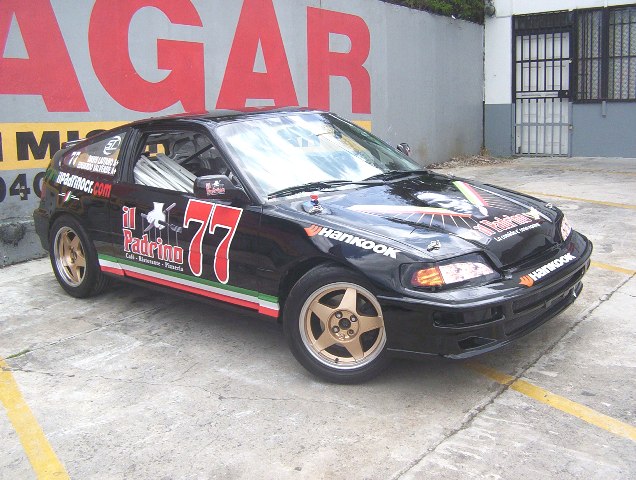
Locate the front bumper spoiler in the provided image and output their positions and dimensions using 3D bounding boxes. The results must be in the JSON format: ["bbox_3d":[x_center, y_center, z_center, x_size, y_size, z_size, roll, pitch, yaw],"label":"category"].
[{"bbox_3d":[0.954,0.216,3.465,0.440,0.330,1.600,9,16,41],"label":"front bumper spoiler"}]

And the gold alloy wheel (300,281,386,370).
[{"bbox_3d":[0.135,0.369,3.292,0.407,0.407,0.180,2,13,17],"label":"gold alloy wheel"}]

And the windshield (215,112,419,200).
[{"bbox_3d":[-0.014,-0.534,4.176,1.360,0.150,0.710,-15,51,-46],"label":"windshield"}]

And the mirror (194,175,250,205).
[{"bbox_3d":[-0.496,-0.261,3.568,0.190,0.140,0.200,9,16,41],"label":"mirror"}]

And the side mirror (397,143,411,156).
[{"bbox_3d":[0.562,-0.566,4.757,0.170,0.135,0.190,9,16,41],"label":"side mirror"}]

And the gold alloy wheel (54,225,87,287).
[{"bbox_3d":[-1.585,0.099,4.817,0.407,0.407,0.180,9,16,41],"label":"gold alloy wheel"}]

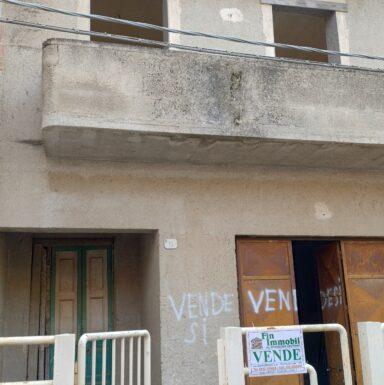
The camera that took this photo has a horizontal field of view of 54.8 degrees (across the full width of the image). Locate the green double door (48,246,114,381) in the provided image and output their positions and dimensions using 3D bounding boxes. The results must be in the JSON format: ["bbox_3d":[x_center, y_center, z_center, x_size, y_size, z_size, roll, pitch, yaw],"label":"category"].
[{"bbox_3d":[-1.659,1.945,5.592,0.917,2.280,0.090,0,-10,-10],"label":"green double door"}]

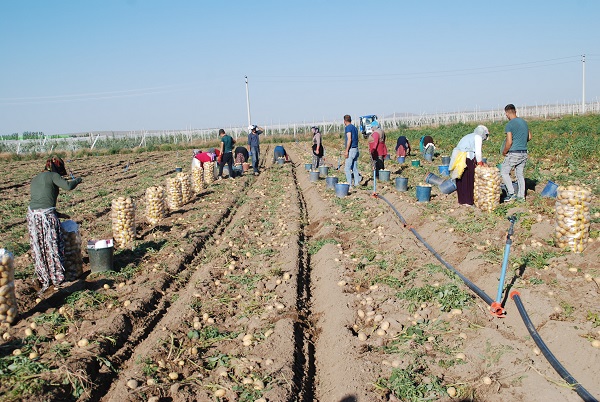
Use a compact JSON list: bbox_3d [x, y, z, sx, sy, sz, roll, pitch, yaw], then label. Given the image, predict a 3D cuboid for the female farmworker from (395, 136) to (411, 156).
[{"bbox_3d":[3.977,-2.076,27.200,0.560,0.900,0.800,-2,6,9],"label":"female farmworker"}]

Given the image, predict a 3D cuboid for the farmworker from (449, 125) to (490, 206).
[{"bbox_3d":[2.919,-0.611,12.000,0.700,1.370,0.480,-2,6,5],"label":"farmworker"}]

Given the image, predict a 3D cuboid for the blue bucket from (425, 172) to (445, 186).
[{"bbox_3d":[2.871,-0.450,14.800,0.330,0.270,0.270,23,6,15],"label":"blue bucket"}]

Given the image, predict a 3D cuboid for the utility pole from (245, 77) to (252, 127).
[{"bbox_3d":[-8.120,-15.065,111.463,0.400,9.600,0.380,-4,6,0],"label":"utility pole"}]

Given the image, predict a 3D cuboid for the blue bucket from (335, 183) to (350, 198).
[{"bbox_3d":[0.957,-0.242,15.783,0.310,0.310,0.310,-3,6,0],"label":"blue bucket"}]

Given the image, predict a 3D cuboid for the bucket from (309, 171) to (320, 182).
[{"bbox_3d":[0.429,-0.667,19.400,0.285,0.275,0.285,-4,7,0],"label":"bucket"}]

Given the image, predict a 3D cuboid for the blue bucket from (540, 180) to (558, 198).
[{"bbox_3d":[4.476,-0.196,12.500,0.290,0.285,0.290,27,-18,9],"label":"blue bucket"}]

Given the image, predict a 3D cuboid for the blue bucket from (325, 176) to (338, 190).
[{"bbox_3d":[0.784,-0.427,16.900,0.300,0.285,0.300,-4,7,0],"label":"blue bucket"}]

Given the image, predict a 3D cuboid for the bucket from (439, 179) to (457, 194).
[{"bbox_3d":[2.941,-0.274,13.900,0.285,0.285,0.285,-28,13,-25],"label":"bucket"}]

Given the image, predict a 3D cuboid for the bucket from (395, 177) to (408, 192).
[{"bbox_3d":[2.356,-0.395,16.182,0.290,0.320,0.290,-3,6,0],"label":"bucket"}]

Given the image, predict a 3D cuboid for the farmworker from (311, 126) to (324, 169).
[{"bbox_3d":[0.640,-1.905,25.200,0.400,1.580,0.460,-4,7,-3],"label":"farmworker"}]

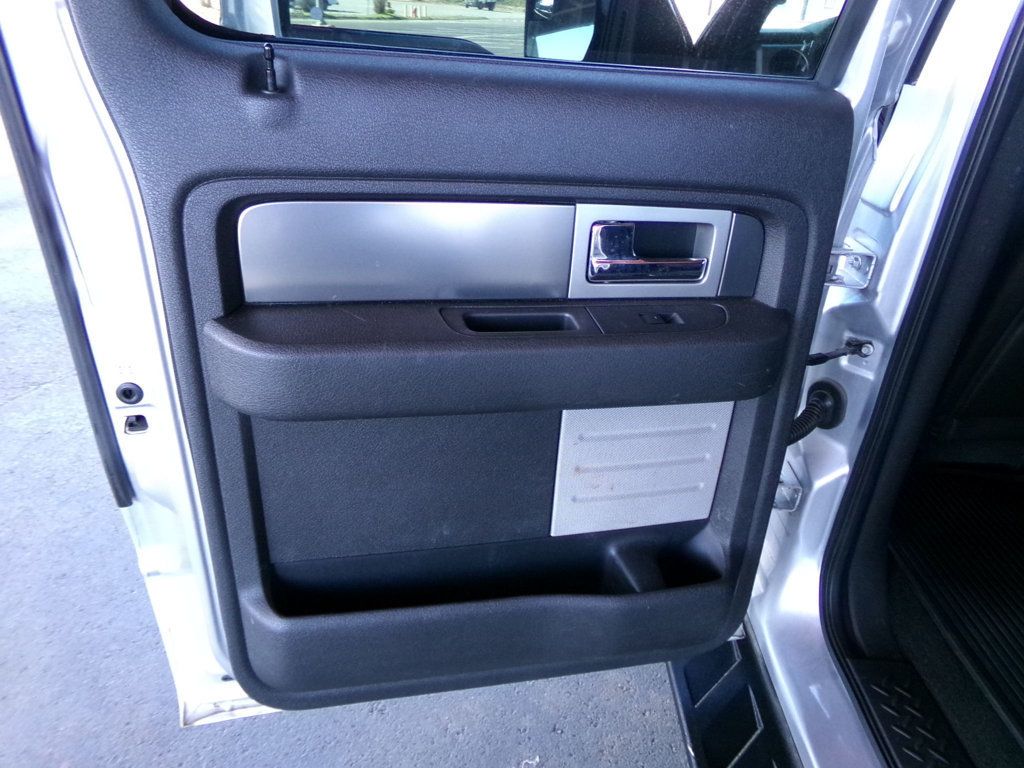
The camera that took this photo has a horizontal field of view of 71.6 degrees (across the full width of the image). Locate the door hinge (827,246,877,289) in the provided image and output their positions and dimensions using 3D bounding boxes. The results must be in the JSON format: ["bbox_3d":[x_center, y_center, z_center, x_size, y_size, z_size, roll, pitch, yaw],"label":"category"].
[{"bbox_3d":[0.442,-0.152,0.930,0.056,0.046,0.045,1,28,-4],"label":"door hinge"}]

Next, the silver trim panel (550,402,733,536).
[{"bbox_3d":[0.167,0.109,0.910,0.226,0.175,0.018,-3,25,-16],"label":"silver trim panel"}]

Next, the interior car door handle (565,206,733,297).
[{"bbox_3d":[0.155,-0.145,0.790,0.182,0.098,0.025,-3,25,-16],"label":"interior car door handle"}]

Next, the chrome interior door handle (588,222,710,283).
[{"bbox_3d":[0.153,-0.146,0.789,0.130,0.060,0.032,-3,25,-16],"label":"chrome interior door handle"}]

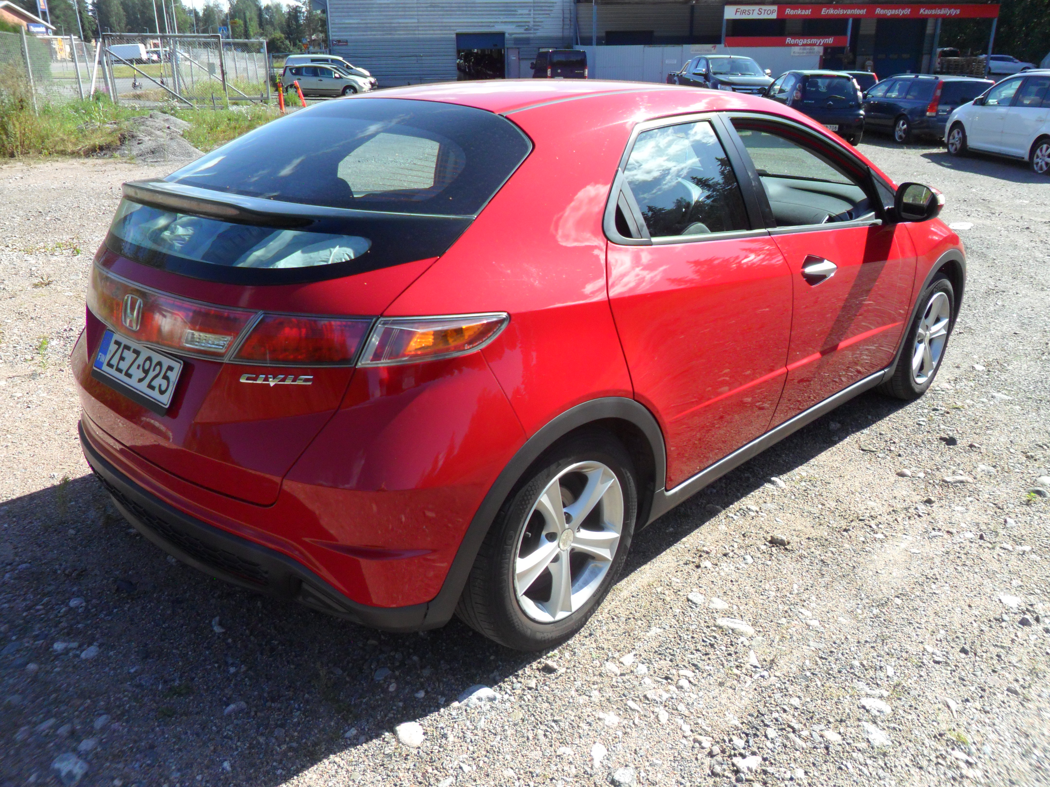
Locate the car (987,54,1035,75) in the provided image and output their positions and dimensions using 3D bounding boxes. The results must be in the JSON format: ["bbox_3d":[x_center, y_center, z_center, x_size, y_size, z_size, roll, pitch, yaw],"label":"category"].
[{"bbox_3d":[36.851,-25.272,63.000,4.550,1.470,1.820,6,21,19],"label":"car"}]

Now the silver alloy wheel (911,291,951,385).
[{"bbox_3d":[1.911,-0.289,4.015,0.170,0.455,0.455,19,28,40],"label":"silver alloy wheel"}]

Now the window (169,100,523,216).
[{"bbox_3d":[-0.553,-0.670,2.341,1.280,0.130,0.510,19,56,40],"label":"window"}]

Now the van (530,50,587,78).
[{"bbox_3d":[1.662,-16.066,41.115,1.920,1.970,4.900,-3,21,-8],"label":"van"}]

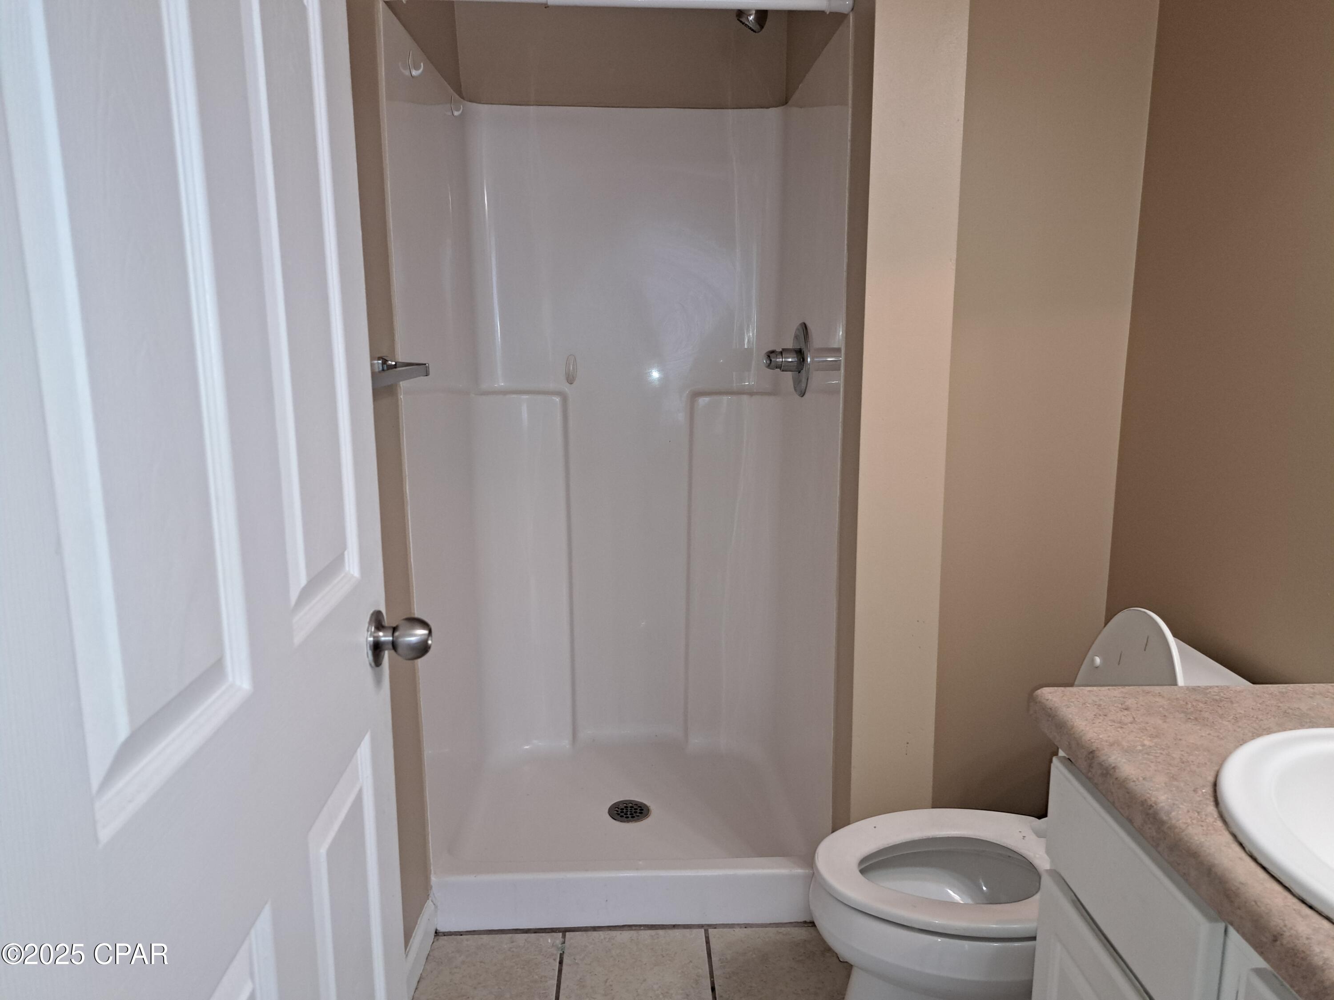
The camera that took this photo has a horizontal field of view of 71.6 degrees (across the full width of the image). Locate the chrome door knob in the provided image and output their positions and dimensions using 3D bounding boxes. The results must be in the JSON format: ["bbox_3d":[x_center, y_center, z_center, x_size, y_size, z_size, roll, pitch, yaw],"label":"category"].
[{"bbox_3d":[-0.289,0.151,1.017,0.067,0.066,0.066,-1,10,-4],"label":"chrome door knob"}]

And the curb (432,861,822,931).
[{"bbox_3d":[-0.072,0.867,2.048,0.863,0.126,0.068,-1,10,-2],"label":"curb"}]

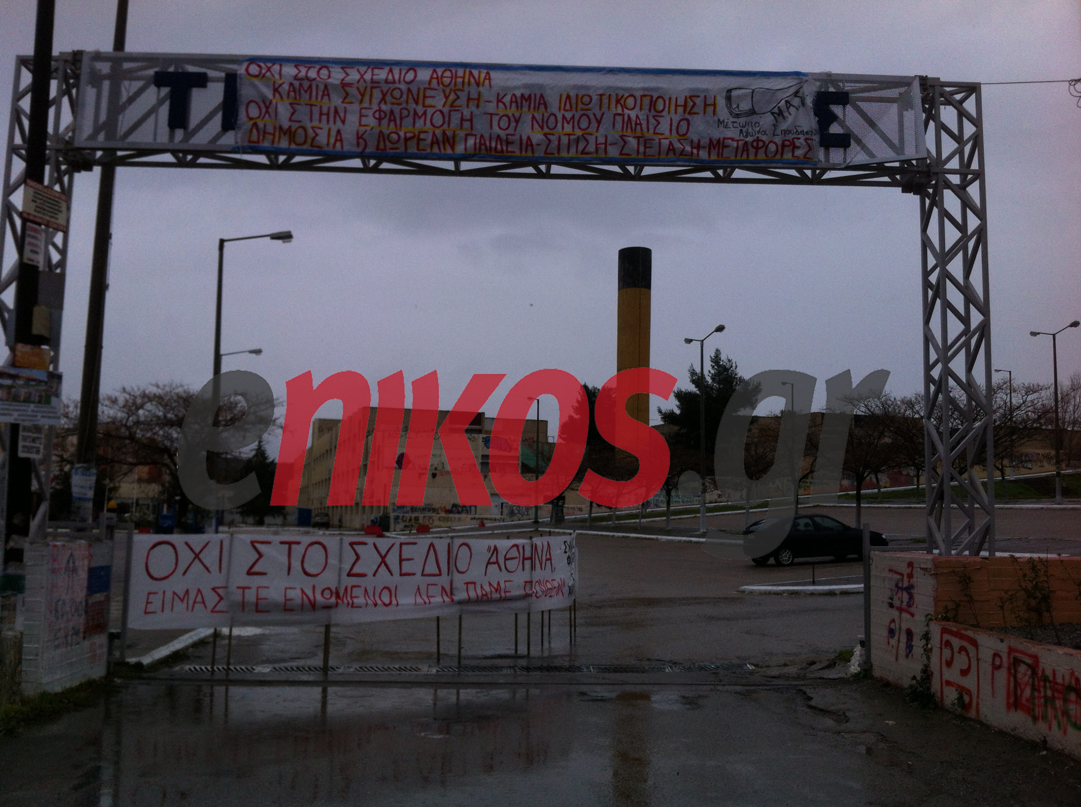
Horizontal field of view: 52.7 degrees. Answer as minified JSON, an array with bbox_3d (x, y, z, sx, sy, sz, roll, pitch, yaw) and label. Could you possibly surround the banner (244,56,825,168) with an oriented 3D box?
[{"bbox_3d":[-0.146,-3.652,13.702,7.280,1.253,0.080,1,-7,-1],"label":"banner"}]

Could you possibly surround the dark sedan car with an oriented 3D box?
[{"bbox_3d":[7.980,3.960,31.800,4.250,1.420,1.710,-1,-6,-12],"label":"dark sedan car"}]

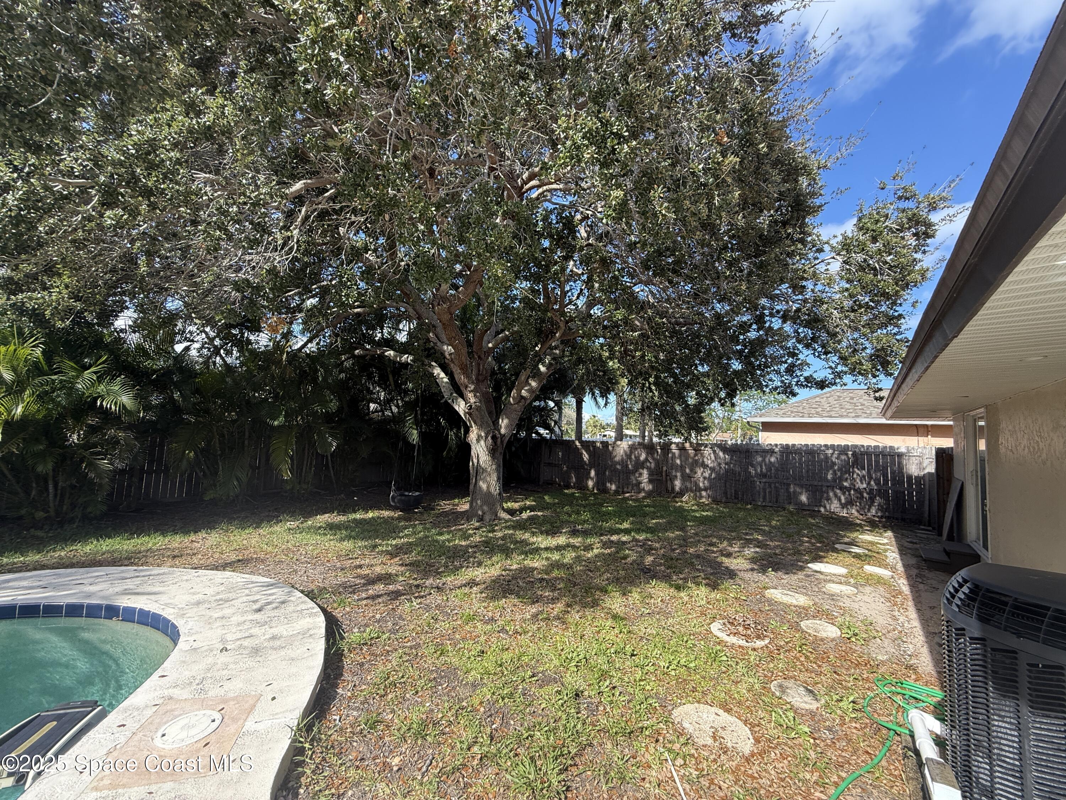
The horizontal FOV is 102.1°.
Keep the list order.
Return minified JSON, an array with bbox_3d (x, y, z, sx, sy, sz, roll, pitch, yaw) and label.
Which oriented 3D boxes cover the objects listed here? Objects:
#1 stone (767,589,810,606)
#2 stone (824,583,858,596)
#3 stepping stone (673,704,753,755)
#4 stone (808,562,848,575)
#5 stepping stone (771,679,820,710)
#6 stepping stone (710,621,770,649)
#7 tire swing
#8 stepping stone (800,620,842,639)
[{"bbox_3d":[2.668,2.088,4.504,0.430,0.055,0.430,3,-4,0],"label":"stone"},{"bbox_3d":[3.462,2.152,4.838,0.315,0.055,0.315,3,-4,0],"label":"stone"},{"bbox_3d":[0.995,1.845,2.390,0.430,0.055,0.430,3,-4,0],"label":"stepping stone"},{"bbox_3d":[3.862,2.234,5.653,0.440,0.055,0.440,3,-4,0],"label":"stone"},{"bbox_3d":[1.690,1.907,2.758,0.300,0.055,0.300,3,-4,0],"label":"stepping stone"},{"bbox_3d":[1.728,1.973,3.604,0.440,0.055,0.440,3,-4,0],"label":"stepping stone"},{"bbox_3d":[-2.344,1.022,8.200,0.650,2.120,0.650,3,-4,0],"label":"tire swing"},{"bbox_3d":[2.513,2.024,3.760,0.310,0.055,0.310,3,-4,0],"label":"stepping stone"}]

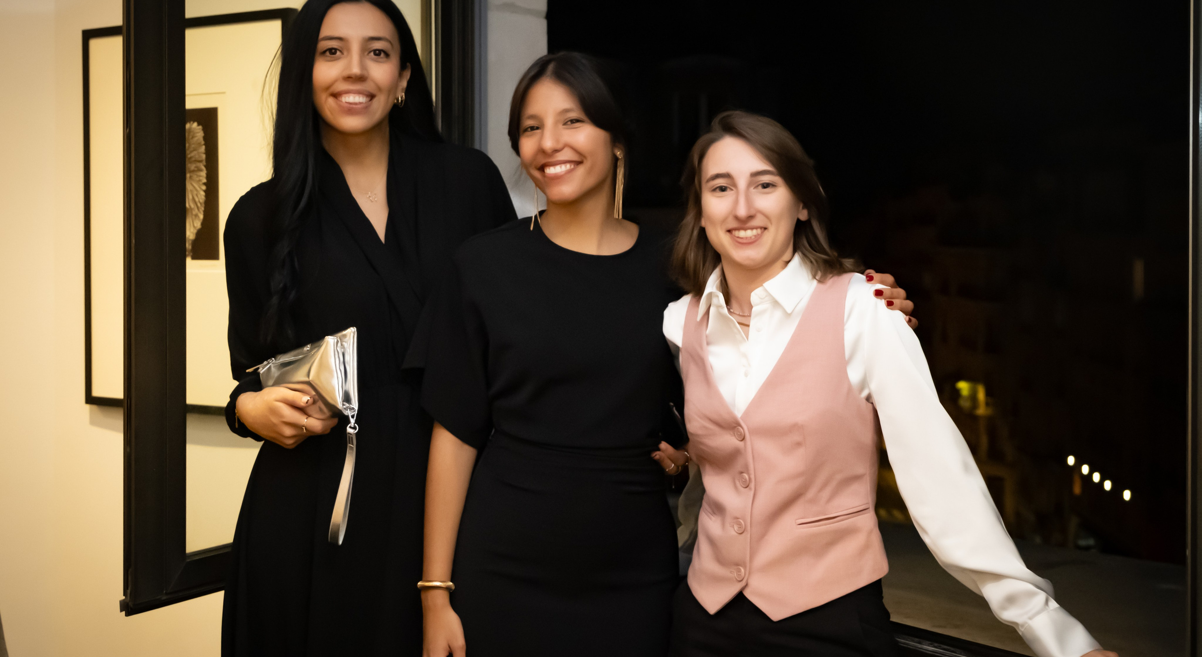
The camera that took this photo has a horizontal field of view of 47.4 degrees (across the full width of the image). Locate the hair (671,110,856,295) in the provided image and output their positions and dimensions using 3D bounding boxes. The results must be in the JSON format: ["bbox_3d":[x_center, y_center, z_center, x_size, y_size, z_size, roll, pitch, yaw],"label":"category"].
[{"bbox_3d":[0.247,-0.182,2.040,0.260,0.270,0.230,0,1,14],"label":"hair"}]

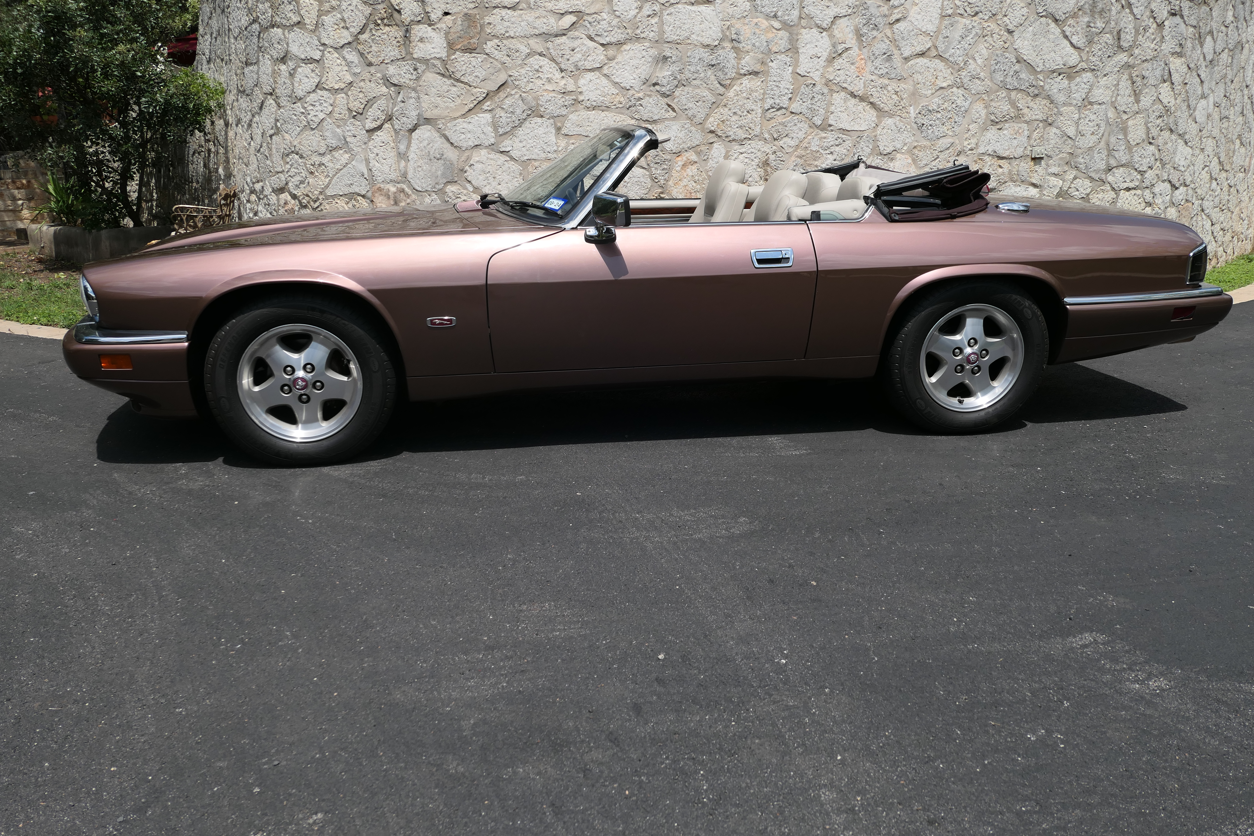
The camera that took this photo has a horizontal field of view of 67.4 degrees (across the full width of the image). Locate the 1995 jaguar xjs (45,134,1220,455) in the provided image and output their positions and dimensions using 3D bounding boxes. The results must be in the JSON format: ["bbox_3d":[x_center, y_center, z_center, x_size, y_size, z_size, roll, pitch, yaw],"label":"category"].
[{"bbox_3d":[0.176,-0.710,4.327,4.820,1.225,1.830,-3,17,-8],"label":"1995 jaguar xjs"}]

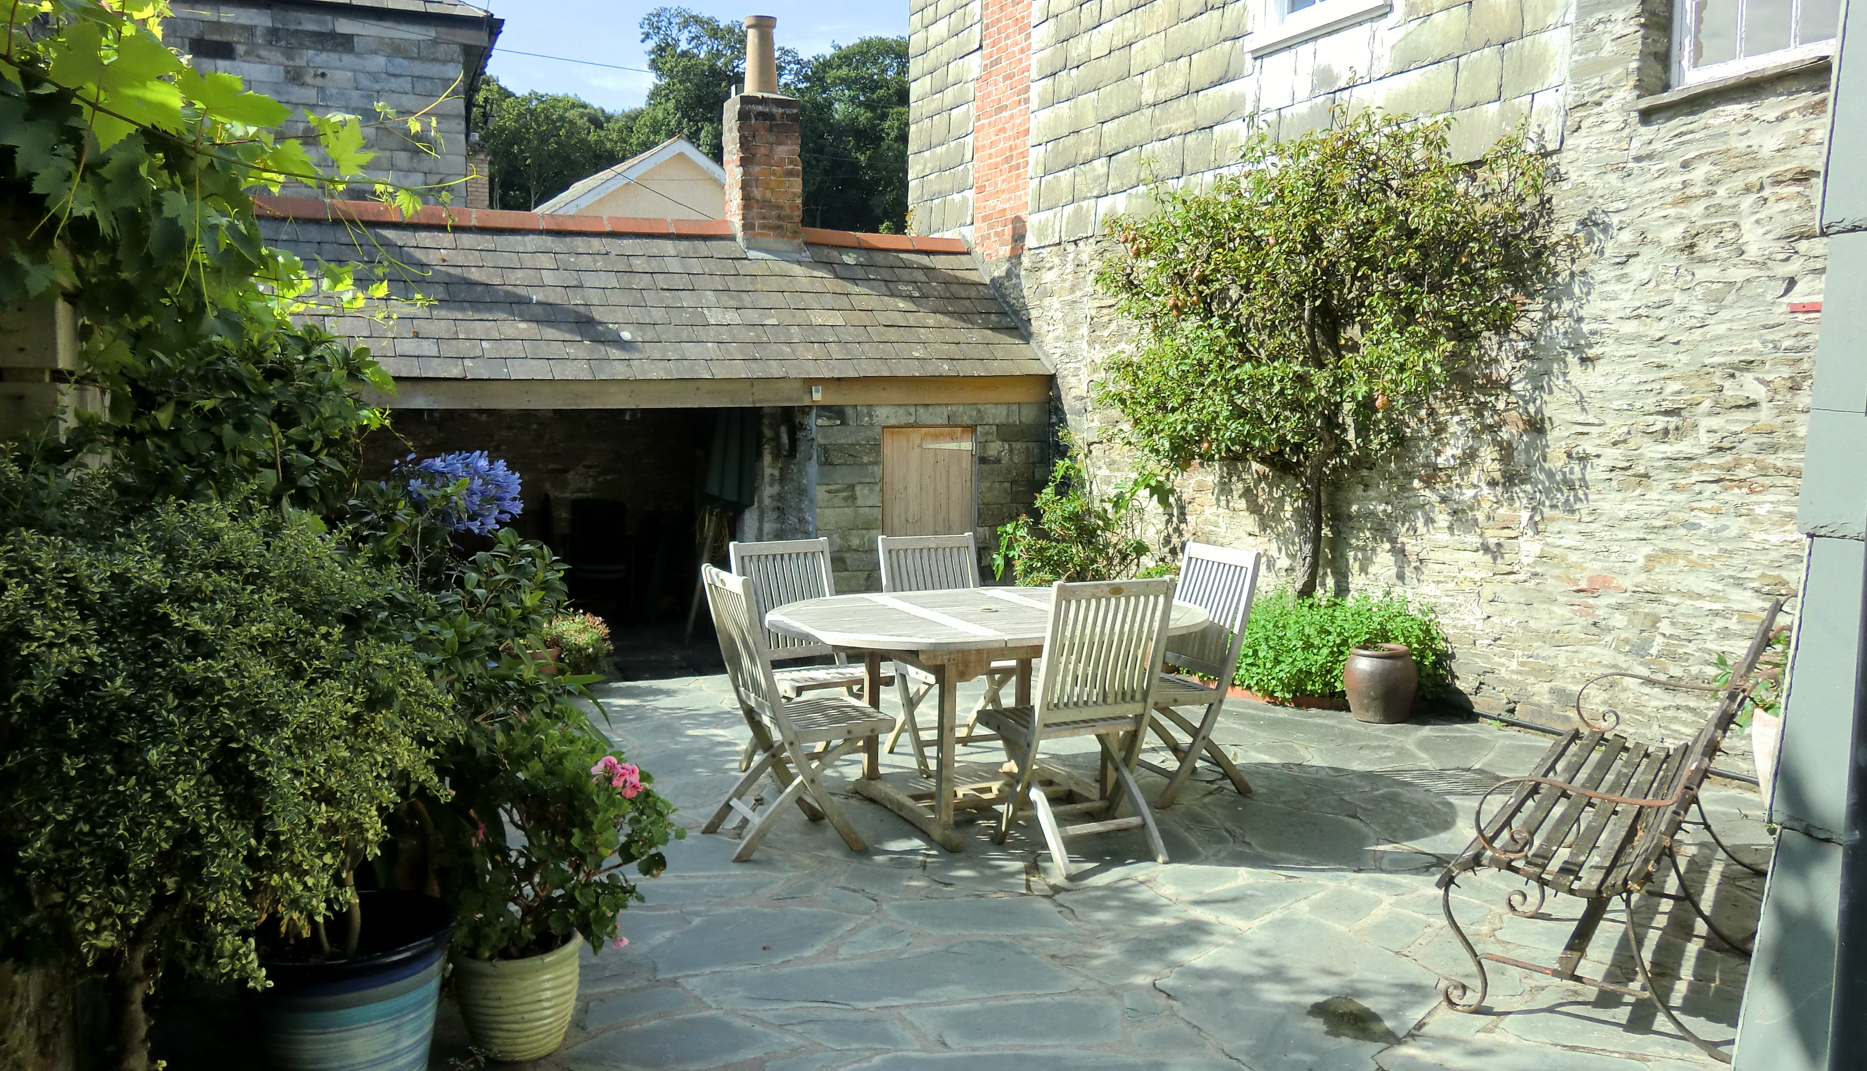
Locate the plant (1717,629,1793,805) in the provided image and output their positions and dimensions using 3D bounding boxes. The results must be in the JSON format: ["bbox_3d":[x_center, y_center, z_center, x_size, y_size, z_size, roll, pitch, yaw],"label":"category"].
[{"bbox_3d":[3.080,0.670,5.133,0.440,0.700,0.440,-2,6,-24],"label":"plant"}]

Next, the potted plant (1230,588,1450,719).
[{"bbox_3d":[2.060,0.554,7.202,0.800,0.550,1.150,-2,6,-24],"label":"potted plant"}]

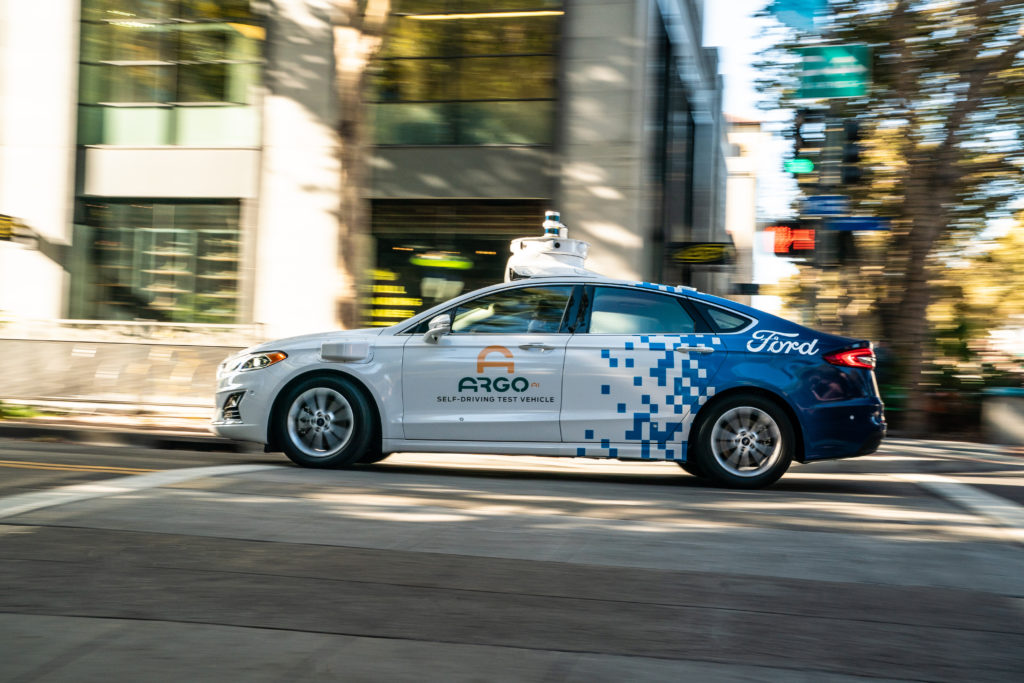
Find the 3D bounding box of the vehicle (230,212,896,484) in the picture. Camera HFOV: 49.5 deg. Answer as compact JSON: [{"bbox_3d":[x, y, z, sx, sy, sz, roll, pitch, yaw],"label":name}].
[{"bbox_3d":[0.265,0.020,8.378,4.870,1.930,1.950,2,-4,2],"label":"vehicle"}]

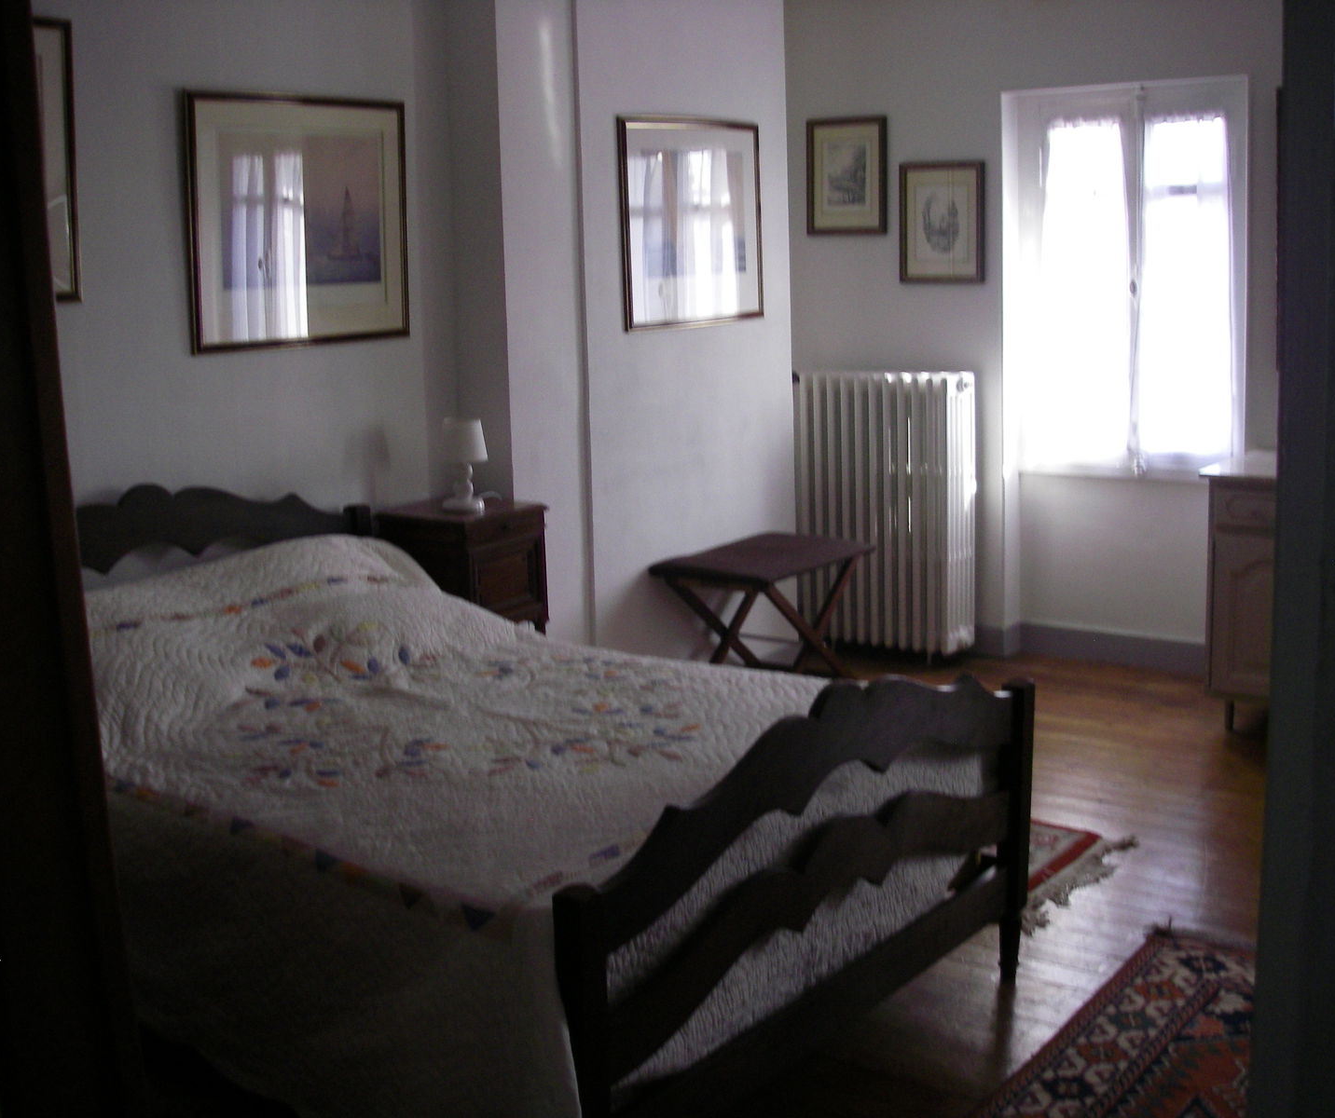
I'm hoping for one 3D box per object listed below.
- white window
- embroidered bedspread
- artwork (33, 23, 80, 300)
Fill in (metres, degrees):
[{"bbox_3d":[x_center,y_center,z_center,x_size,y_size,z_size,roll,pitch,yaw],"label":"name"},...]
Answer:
[{"bbox_3d":[1.593,-0.950,5.733,0.836,1.261,0.053,7,14,39],"label":"white window"},{"bbox_3d":[-0.462,0.421,3.404,1.892,0.745,1.452,7,14,39],"label":"embroidered bedspread"},{"bbox_3d":[-1.627,-0.866,3.559,0.027,0.648,0.682,7,14,39],"label":"artwork"}]

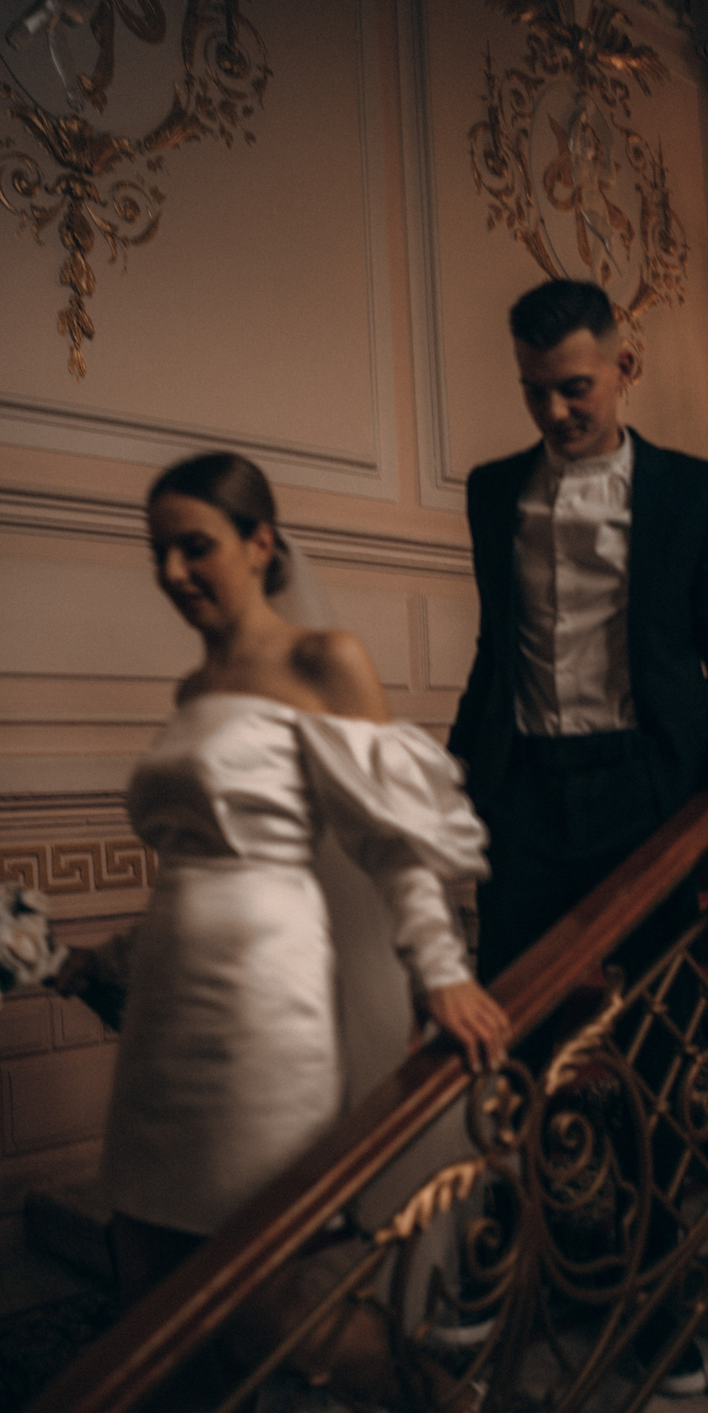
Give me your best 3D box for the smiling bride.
[{"bbox_3d":[-0.100,0.467,2.008,0.620,1.680,0.580,2,-7,-40],"label":"smiling bride"}]

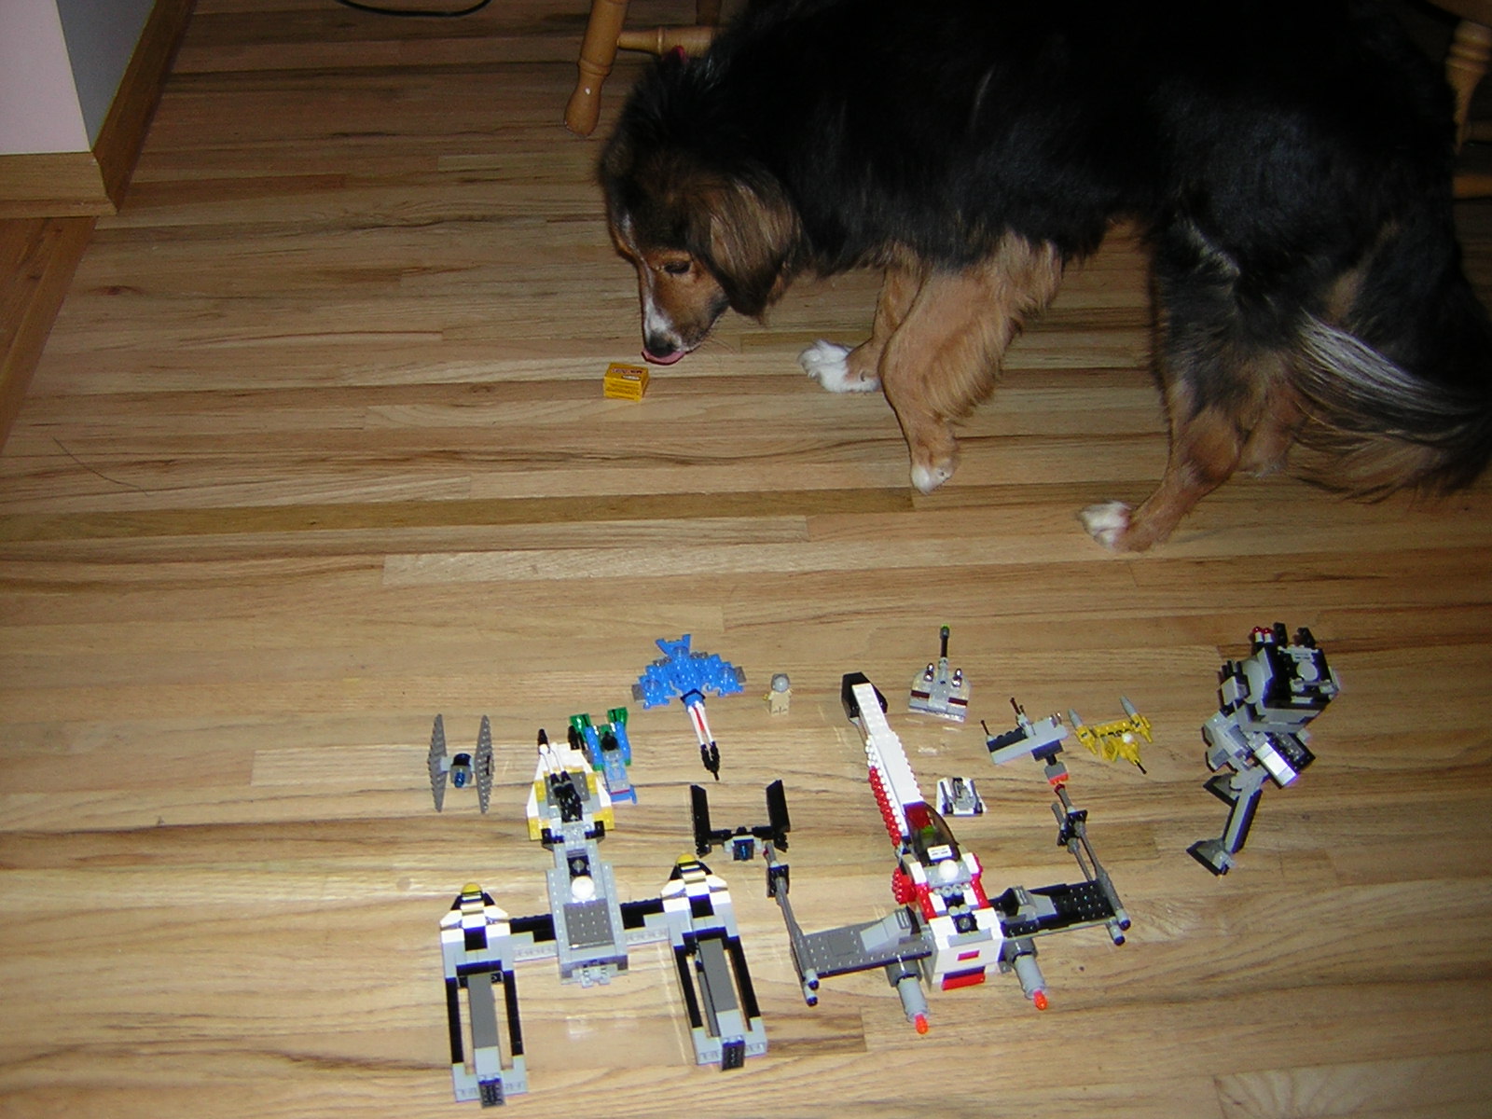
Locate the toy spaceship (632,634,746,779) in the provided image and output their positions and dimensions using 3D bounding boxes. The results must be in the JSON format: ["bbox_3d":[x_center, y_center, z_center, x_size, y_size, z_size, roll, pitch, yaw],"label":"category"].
[{"bbox_3d":[-0.041,0.123,1.304,0.100,0.032,0.156,-8,43,-12],"label":"toy spaceship"}]

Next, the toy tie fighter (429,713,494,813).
[{"bbox_3d":[-0.225,0.161,1.225,0.042,0.064,0.048,2,42,-1],"label":"toy tie fighter"}]

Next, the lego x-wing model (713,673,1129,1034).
[{"bbox_3d":[0.132,0.204,1.196,0.245,0.070,0.333,-7,43,-11],"label":"lego x-wing model"}]

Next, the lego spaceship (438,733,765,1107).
[{"bbox_3d":[-0.120,0.236,1.145,0.211,0.067,0.311,-7,43,-11],"label":"lego spaceship"}]

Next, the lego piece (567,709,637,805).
[{"bbox_3d":[-0.111,0.158,1.260,0.050,0.032,0.091,-8,43,-12],"label":"lego piece"}]

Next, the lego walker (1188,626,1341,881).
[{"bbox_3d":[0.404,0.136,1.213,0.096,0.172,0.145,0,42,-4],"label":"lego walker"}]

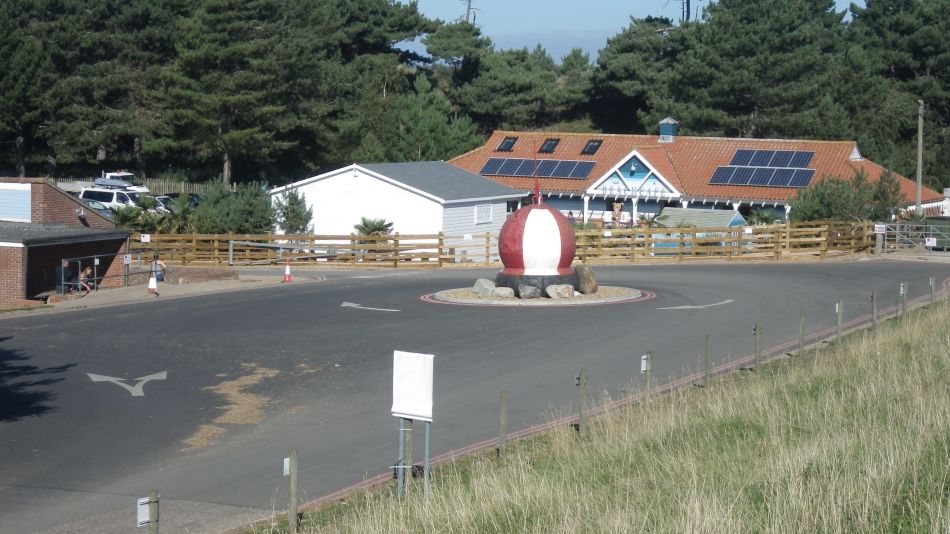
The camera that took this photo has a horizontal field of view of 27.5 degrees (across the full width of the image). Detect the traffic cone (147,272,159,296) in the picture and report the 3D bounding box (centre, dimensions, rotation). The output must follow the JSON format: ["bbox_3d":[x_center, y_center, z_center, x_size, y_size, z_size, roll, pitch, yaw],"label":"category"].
[{"bbox_3d":[-10.610,0.559,63.800,0.420,0.750,0.420,1,4,0],"label":"traffic cone"}]

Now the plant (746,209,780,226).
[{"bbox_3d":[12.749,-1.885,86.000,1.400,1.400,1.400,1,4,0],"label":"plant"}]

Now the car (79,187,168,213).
[{"bbox_3d":[-16.605,-2.760,91.579,4.650,1.800,1.820,5,6,34],"label":"car"}]

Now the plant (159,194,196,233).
[{"bbox_3d":[-12.579,-1.882,82.000,1.600,2.300,1.600,1,4,0],"label":"plant"}]

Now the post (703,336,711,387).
[{"bbox_3d":[4.600,1.861,38.400,0.110,1.060,0.110,3,4,26],"label":"post"}]

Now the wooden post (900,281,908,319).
[{"bbox_3d":[11.583,0.876,52.300,0.110,1.050,0.110,3,4,26],"label":"wooden post"}]

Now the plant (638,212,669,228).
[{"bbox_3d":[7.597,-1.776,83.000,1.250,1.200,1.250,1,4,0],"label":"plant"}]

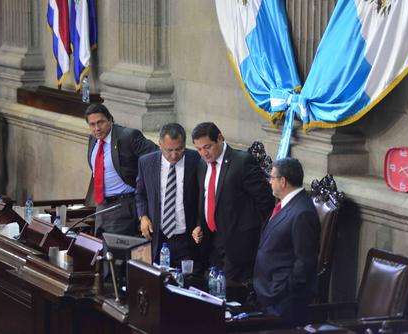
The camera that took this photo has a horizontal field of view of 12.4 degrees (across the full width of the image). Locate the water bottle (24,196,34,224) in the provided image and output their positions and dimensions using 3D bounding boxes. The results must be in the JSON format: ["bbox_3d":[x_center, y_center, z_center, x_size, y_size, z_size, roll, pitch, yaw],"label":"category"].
[{"bbox_3d":[-1.345,0.341,14.464,0.066,0.240,0.066,-3,7,-24],"label":"water bottle"}]

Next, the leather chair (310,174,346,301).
[{"bbox_3d":[0.466,0.778,11.641,0.660,1.420,0.630,-3,7,-24],"label":"leather chair"}]

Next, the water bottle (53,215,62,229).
[{"bbox_3d":[-1.045,0.461,13.414,0.066,0.240,0.066,-3,7,-24],"label":"water bottle"}]

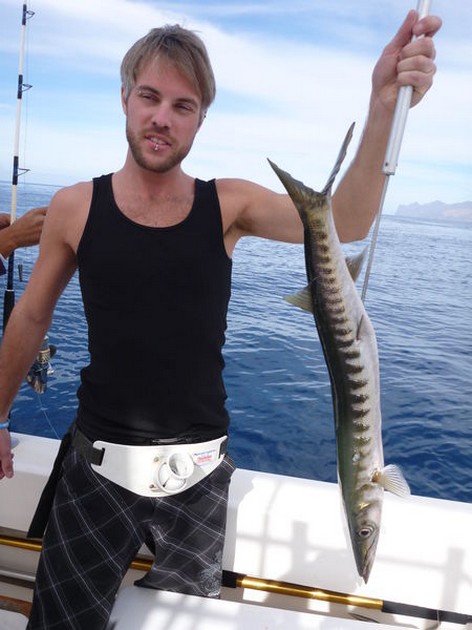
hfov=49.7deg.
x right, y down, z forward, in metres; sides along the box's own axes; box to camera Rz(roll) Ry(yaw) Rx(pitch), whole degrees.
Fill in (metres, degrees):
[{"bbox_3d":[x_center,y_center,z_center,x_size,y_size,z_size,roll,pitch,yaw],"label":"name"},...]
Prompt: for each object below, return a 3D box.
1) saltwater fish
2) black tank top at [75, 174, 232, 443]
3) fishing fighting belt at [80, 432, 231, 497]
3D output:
[{"bbox_3d":[0.170,0.092,0.800,0.160,0.750,0.100,-11,12,-12],"label":"saltwater fish"},{"bbox_3d":[-0.167,-0.010,1.050,0.335,0.550,0.235,3,12,-3],"label":"black tank top"},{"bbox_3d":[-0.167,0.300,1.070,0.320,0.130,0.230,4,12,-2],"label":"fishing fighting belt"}]

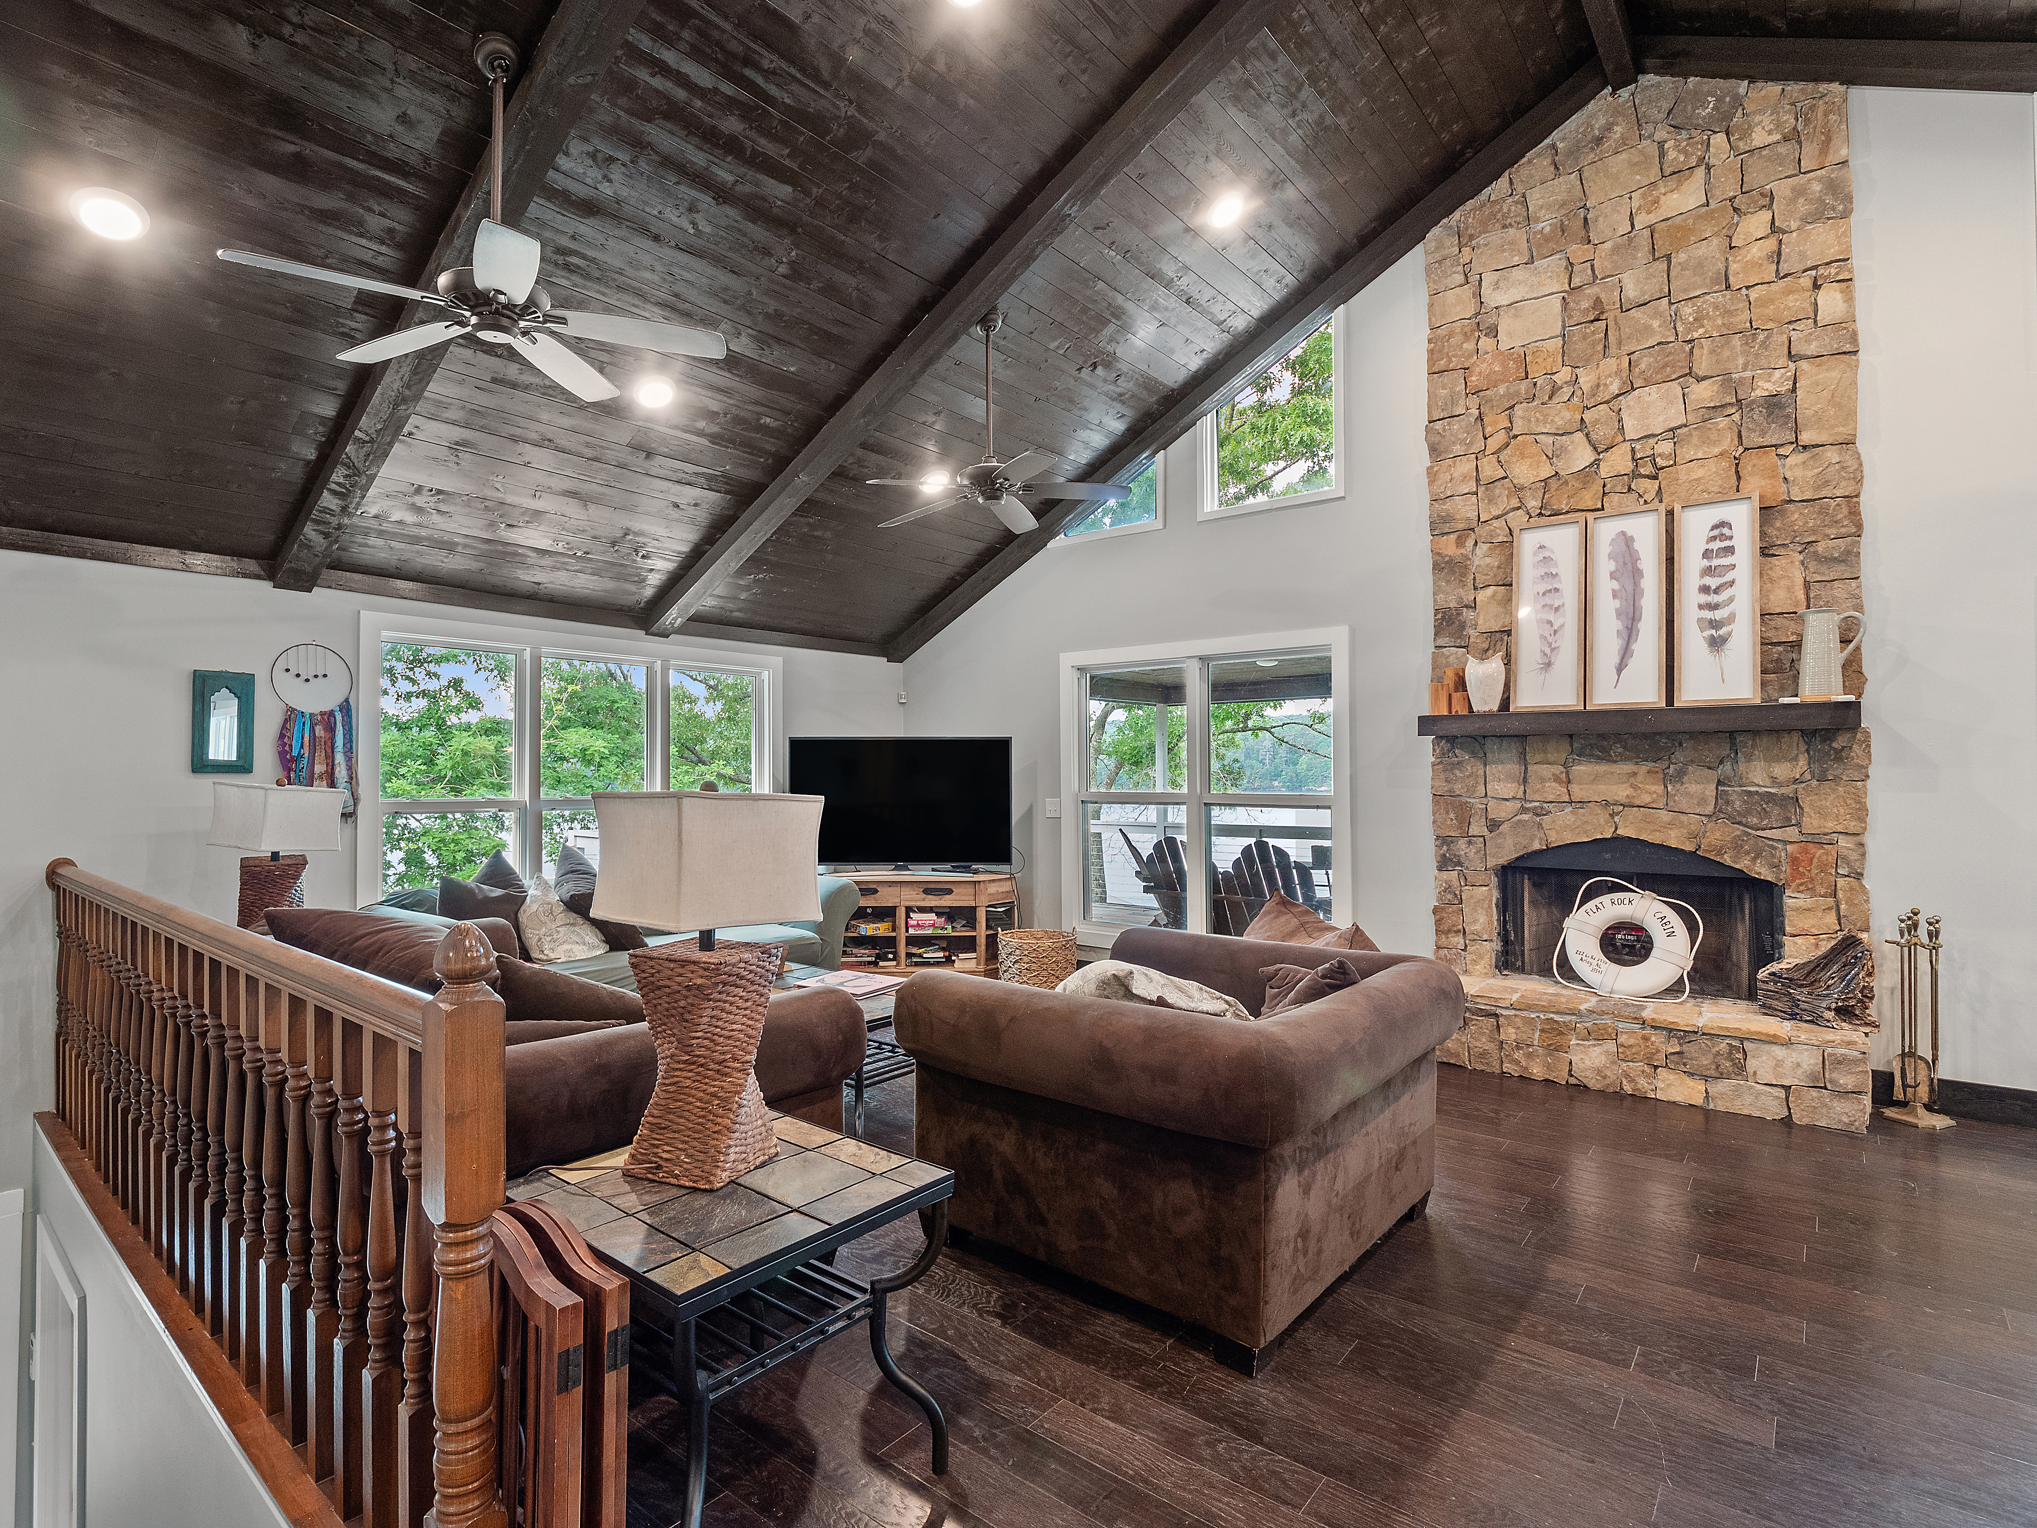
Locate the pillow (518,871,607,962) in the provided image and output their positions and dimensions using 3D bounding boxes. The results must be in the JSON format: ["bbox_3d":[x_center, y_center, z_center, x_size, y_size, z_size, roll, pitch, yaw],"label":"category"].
[{"bbox_3d":[-2.262,0.751,4.629,0.160,0.430,0.430,-19,-12,36],"label":"pillow"}]

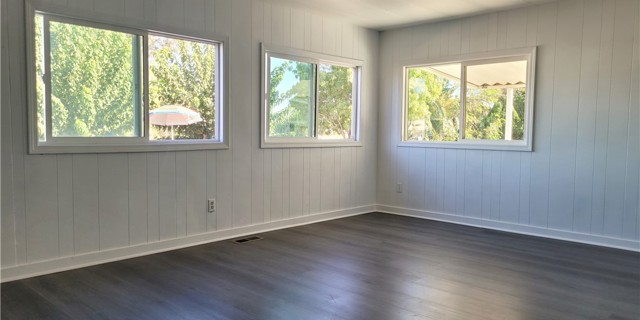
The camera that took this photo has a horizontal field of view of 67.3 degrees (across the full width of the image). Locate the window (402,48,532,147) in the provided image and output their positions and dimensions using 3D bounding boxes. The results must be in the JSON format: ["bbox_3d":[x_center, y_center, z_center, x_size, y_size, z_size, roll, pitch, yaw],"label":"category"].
[{"bbox_3d":[1.562,-0.637,5.324,1.588,1.017,0.100,4,5,43],"label":"window"}]

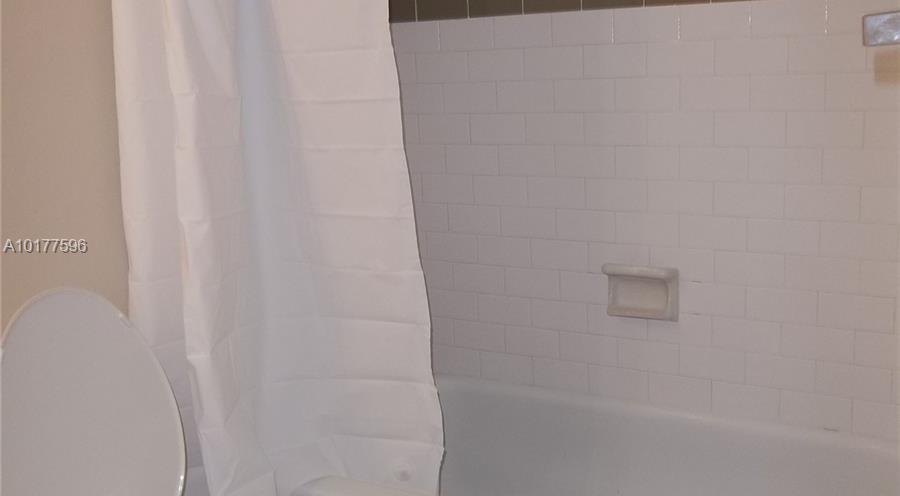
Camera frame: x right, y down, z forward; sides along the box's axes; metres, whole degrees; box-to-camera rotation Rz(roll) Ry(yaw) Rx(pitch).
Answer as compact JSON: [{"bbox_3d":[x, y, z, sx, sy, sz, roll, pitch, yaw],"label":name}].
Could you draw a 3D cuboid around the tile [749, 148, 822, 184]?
[{"bbox_3d":[0.721,-0.176,2.007,0.152,0.076,0.010,4,14,30],"label":"tile"}]

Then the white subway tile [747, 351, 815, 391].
[{"bbox_3d":[0.745,0.278,2.106,0.152,0.076,0.010,4,14,30],"label":"white subway tile"}]

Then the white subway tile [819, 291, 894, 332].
[{"bbox_3d":[0.879,0.136,2.023,0.152,0.076,0.009,4,14,29],"label":"white subway tile"}]

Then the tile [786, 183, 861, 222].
[{"bbox_3d":[0.790,-0.095,1.985,0.152,0.076,0.010,4,14,30],"label":"tile"}]

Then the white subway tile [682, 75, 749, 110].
[{"bbox_3d":[0.581,-0.338,2.046,0.152,0.076,0.009,4,14,30],"label":"white subway tile"}]

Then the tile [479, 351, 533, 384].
[{"bbox_3d":[0.152,0.323,2.537,0.153,0.076,0.009,4,14,29],"label":"tile"}]

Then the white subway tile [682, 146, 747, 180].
[{"bbox_3d":[0.589,-0.187,2.079,0.152,0.076,0.009,4,14,30],"label":"white subway tile"}]

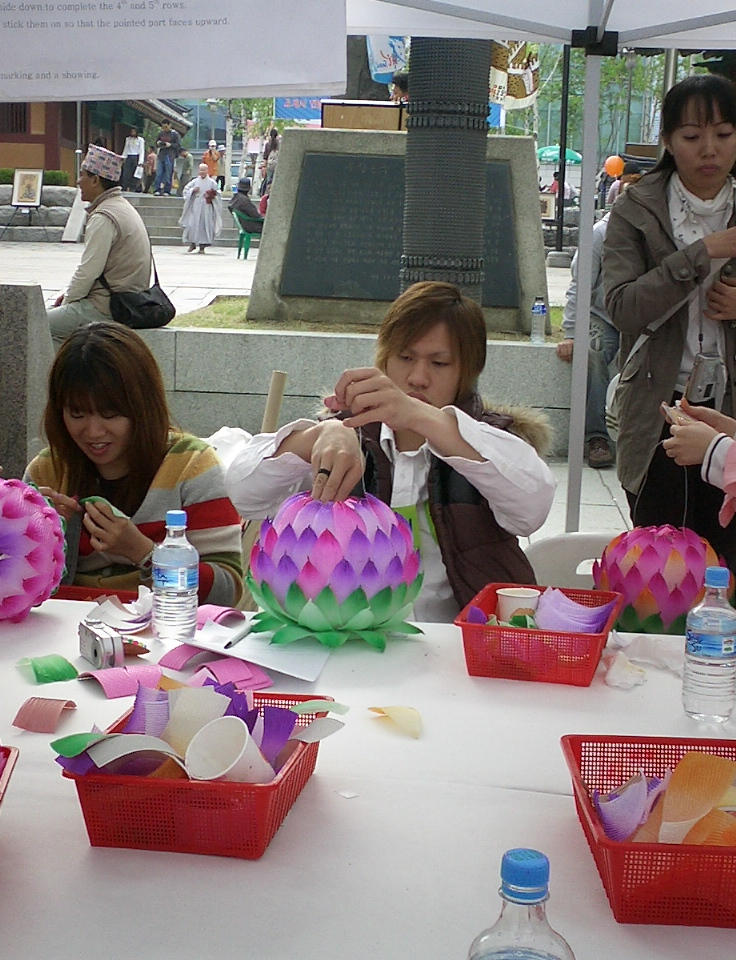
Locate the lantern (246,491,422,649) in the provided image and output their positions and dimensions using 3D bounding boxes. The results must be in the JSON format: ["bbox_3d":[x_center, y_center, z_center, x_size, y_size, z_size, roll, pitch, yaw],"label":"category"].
[{"bbox_3d":[-0.050,0.137,2.270,0.285,0.225,0.285,1,7,0],"label":"lantern"}]

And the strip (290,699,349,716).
[{"bbox_3d":[-0.056,0.259,1.555,0.078,0.020,0.045,2,7,5],"label":"strip"}]

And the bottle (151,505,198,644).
[{"bbox_3d":[-0.286,0.140,2.045,0.069,0.195,0.069,1,8,0],"label":"bottle"}]

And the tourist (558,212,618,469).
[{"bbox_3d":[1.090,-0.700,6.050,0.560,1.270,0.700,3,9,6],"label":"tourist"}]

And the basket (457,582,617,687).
[{"bbox_3d":[0.253,0.223,1.989,0.204,0.078,0.283,4,8,14],"label":"basket"}]

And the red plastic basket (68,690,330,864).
[{"bbox_3d":[-0.162,0.297,1.415,0.215,0.078,0.287,3,9,7],"label":"red plastic basket"}]

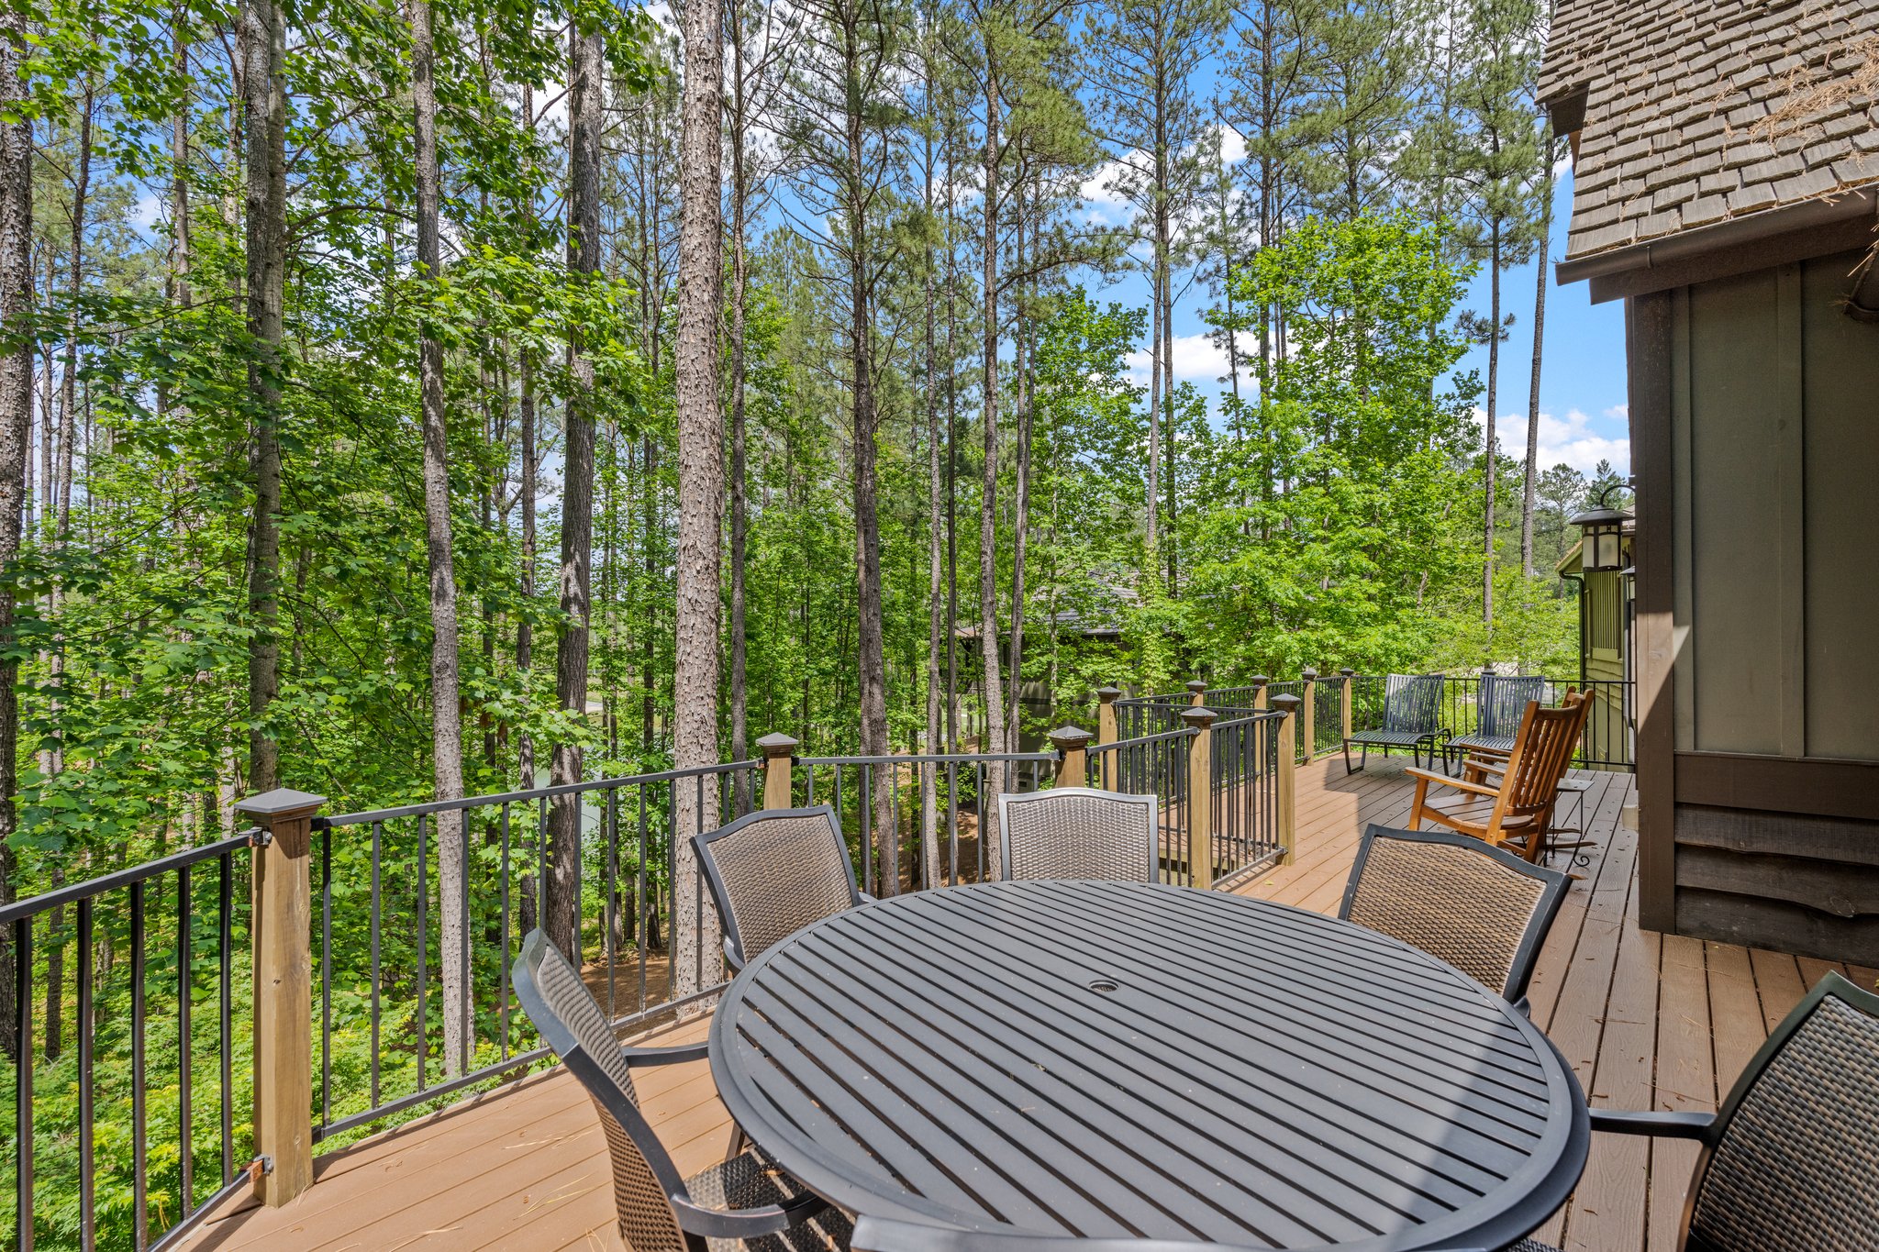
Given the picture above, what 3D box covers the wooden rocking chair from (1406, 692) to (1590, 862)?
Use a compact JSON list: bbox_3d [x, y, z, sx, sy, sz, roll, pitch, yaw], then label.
[{"bbox_3d":[3.041,0.892,4.612,0.650,1.080,0.770,0,0,-29],"label":"wooden rocking chair"}]

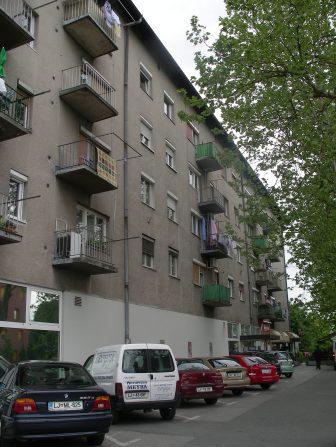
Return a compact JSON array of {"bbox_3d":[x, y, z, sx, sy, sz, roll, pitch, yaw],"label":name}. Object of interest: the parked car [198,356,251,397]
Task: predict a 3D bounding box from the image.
[{"bbox_3d":[1.351,5.966,18.792,1.690,1.400,4.150,5,-17,-22],"label":"parked car"}]

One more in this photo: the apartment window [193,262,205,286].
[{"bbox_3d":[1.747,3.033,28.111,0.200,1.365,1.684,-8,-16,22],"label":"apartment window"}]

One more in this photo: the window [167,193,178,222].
[{"bbox_3d":[0.276,-0.782,25.713,0.200,1.438,1.365,-8,-16,22],"label":"window"}]

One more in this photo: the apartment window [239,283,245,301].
[{"bbox_3d":[5.816,5.425,37.503,0.200,1.420,1.501,-8,-16,22],"label":"apartment window"}]

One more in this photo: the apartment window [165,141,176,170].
[{"bbox_3d":[0.141,-3.876,27.701,0.160,1.410,1.500,-8,-17,22],"label":"apartment window"}]

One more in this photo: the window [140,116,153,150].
[{"bbox_3d":[-1.116,-4.627,24.833,0.160,1.420,1.460,-8,-17,22],"label":"window"}]

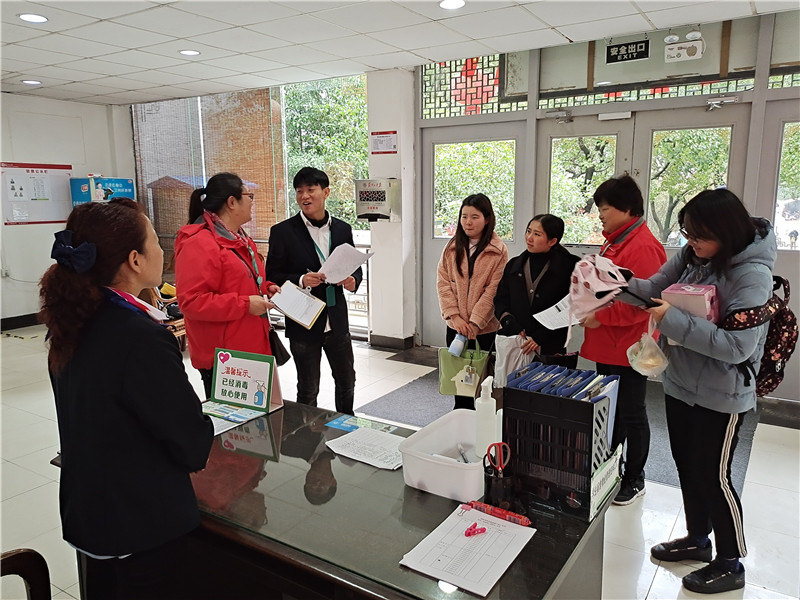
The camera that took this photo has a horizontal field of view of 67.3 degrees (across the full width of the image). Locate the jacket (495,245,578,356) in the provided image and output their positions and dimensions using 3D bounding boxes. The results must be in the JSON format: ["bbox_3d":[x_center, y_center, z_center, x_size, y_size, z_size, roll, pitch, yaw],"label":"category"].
[{"bbox_3d":[0.740,0.010,3.230,0.460,0.600,0.330,5,11,29],"label":"jacket"}]

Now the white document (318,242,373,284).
[{"bbox_3d":[-0.242,-0.165,2.720,0.210,0.040,0.290,8,-36,-44],"label":"white document"}]

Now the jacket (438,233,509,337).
[{"bbox_3d":[0.410,-0.093,3.400,0.430,0.580,0.310,3,10,18],"label":"jacket"}]

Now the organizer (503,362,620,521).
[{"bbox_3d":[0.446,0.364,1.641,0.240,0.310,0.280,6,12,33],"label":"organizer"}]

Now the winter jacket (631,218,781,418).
[{"bbox_3d":[1.150,0.060,2.330,0.500,0.740,0.450,-1,10,-3],"label":"winter jacket"}]

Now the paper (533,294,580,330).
[{"bbox_3d":[0.816,0.037,2.850,0.280,0.030,0.210,-31,31,-15],"label":"paper"}]

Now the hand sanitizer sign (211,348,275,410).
[{"bbox_3d":[-0.598,0.304,2.328,0.292,0.207,0.090,5,11,26],"label":"hand sanitizer sign"}]

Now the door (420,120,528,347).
[{"bbox_3d":[0.676,-0.560,5.808,1.080,2.200,0.060,6,12,33],"label":"door"}]

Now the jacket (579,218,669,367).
[{"bbox_3d":[1.110,-0.035,2.980,0.360,0.740,0.450,-5,11,-23],"label":"jacket"}]

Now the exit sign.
[{"bbox_3d":[1.746,-1.893,4.596,0.325,0.130,0.025,6,12,33],"label":"exit sign"}]

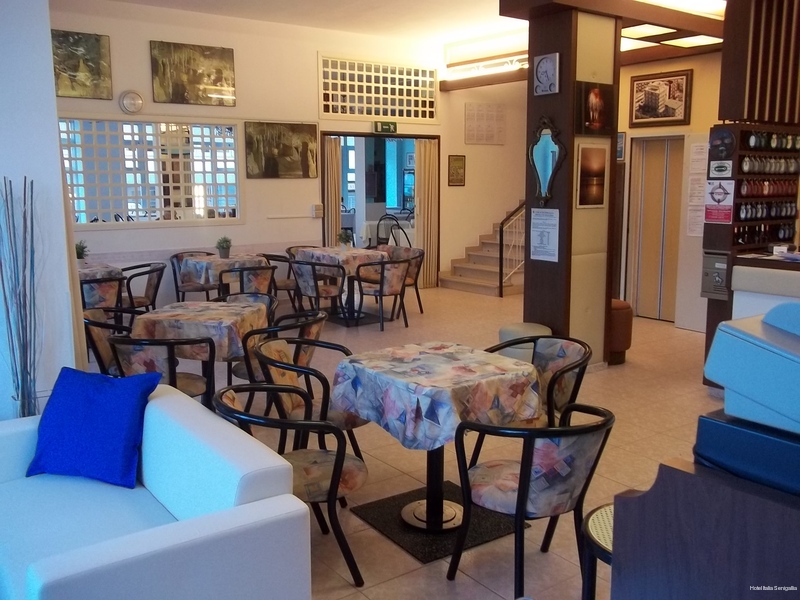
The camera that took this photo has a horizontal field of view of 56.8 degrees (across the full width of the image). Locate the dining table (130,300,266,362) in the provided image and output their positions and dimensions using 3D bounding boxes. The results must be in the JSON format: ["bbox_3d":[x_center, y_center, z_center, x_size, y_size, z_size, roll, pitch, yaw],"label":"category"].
[{"bbox_3d":[-1.240,0.429,4.703,0.680,0.725,0.680,1,9,6],"label":"dining table"}]

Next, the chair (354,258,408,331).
[{"bbox_3d":[-0.153,-0.087,7.957,0.535,0.740,0.575,-7,11,-35],"label":"chair"}]

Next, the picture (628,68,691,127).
[{"bbox_3d":[2.771,-2.130,7.882,0.040,0.560,0.745,-7,12,-37],"label":"picture"}]

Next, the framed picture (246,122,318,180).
[{"bbox_3d":[-1.385,-1.772,8.806,0.982,0.636,0.030,-8,12,-40],"label":"framed picture"}]

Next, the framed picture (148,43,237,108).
[{"bbox_3d":[-2.314,-2.536,8.341,0.970,0.655,0.030,-7,12,-37],"label":"framed picture"}]

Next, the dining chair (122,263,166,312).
[{"bbox_3d":[-2.573,0.016,7.394,0.520,0.733,0.540,-7,11,-33],"label":"dining chair"}]

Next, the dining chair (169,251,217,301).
[{"bbox_3d":[-2.330,-0.146,8.427,0.560,0.750,0.570,-3,10,-21],"label":"dining chair"}]

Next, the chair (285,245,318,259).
[{"bbox_3d":[-1.169,-0.279,9.244,0.560,0.750,0.570,-3,10,-17],"label":"chair"}]

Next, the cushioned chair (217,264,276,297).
[{"bbox_3d":[-1.491,0.018,7.421,0.560,0.750,0.570,-6,11,-32],"label":"cushioned chair"}]

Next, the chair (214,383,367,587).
[{"bbox_3d":[-0.440,0.717,2.947,0.575,0.740,0.535,-4,10,-21],"label":"chair"}]

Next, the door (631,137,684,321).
[{"bbox_3d":[2.826,-0.784,8.236,0.060,2.000,0.690,-7,11,-34],"label":"door"}]

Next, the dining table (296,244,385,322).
[{"bbox_3d":[-0.668,-0.180,8.503,0.710,0.730,1.080,-8,12,-40],"label":"dining table"}]

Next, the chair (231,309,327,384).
[{"bbox_3d":[-0.726,0.464,4.675,0.570,0.750,0.560,2,9,12],"label":"chair"}]

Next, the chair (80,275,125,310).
[{"bbox_3d":[-2.663,0.148,6.579,0.540,0.733,0.520,-7,11,-37],"label":"chair"}]

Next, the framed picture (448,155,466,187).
[{"bbox_3d":[0.802,-1.781,10.197,0.030,0.428,0.315,-8,12,-40],"label":"framed picture"}]

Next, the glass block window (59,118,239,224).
[{"bbox_3d":[-2.828,-1.449,8.412,2.100,1.150,0.070,-7,11,-34],"label":"glass block window"}]

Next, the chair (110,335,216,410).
[{"bbox_3d":[-1.337,0.525,4.153,0.540,0.733,0.520,0,9,6],"label":"chair"}]

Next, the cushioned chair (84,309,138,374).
[{"bbox_3d":[-1.764,0.424,4.833,0.575,0.740,0.535,-1,9,-2],"label":"cushioned chair"}]

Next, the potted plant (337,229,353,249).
[{"bbox_3d":[-0.672,-0.744,8.950,0.175,0.245,0.175,-1,9,0],"label":"potted plant"}]

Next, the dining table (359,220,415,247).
[{"bbox_3d":[-0.233,-1.140,14.576,0.850,0.760,0.850,-7,11,-34],"label":"dining table"}]

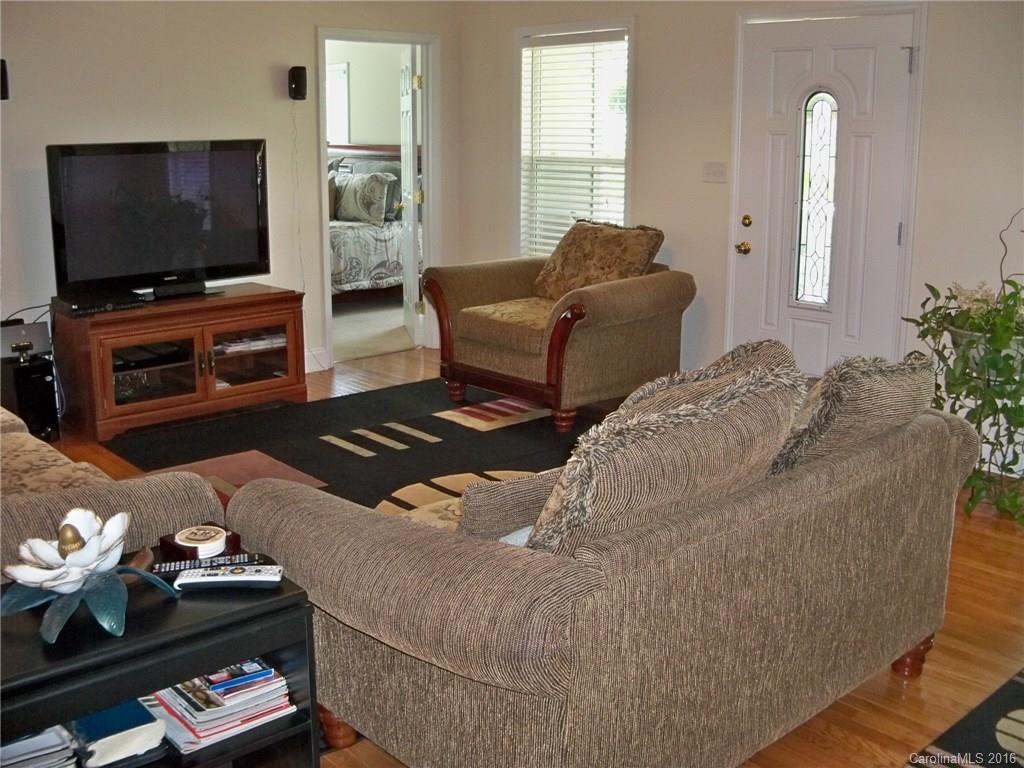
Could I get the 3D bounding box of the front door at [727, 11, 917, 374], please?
[{"bbox_3d":[1.550,-0.806,5.248,0.060,2.030,0.940,-13,19,-42],"label":"front door"}]

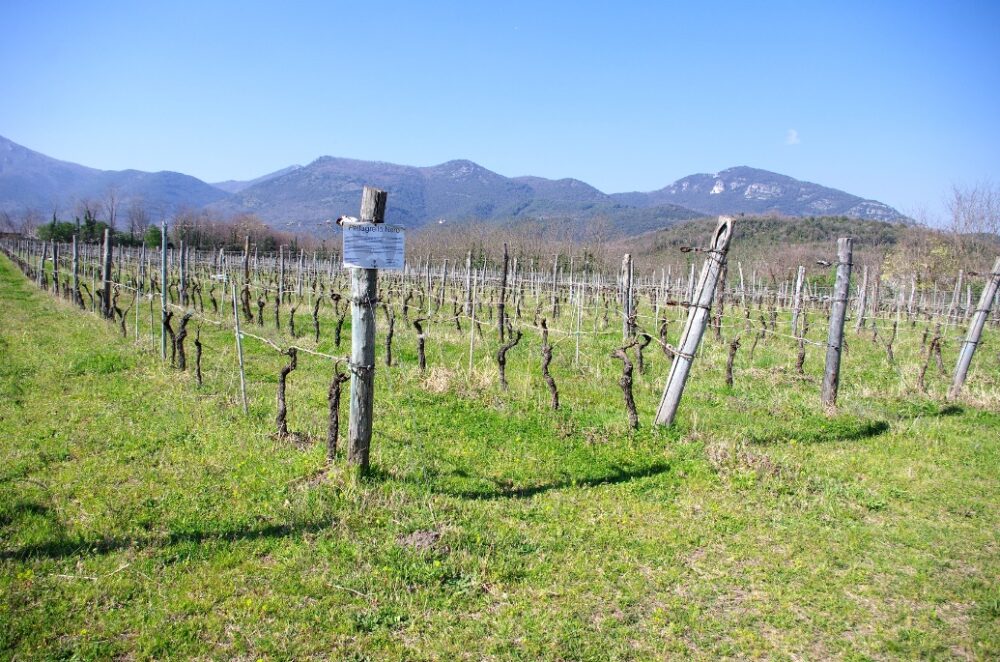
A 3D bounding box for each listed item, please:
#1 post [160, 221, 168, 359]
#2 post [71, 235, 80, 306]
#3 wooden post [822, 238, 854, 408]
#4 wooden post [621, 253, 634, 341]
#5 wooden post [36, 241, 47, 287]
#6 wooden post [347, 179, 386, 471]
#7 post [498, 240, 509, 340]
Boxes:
[{"bbox_3d":[-4.676,-0.558,10.422,0.060,1.944,0.060,2,4,0],"label":"post"},{"bbox_3d":[-11.782,-1.662,20.770,0.125,1.960,0.125,1,5,0],"label":"post"},{"bbox_3d":[4.045,-0.098,8.960,0.160,2.000,0.160,7,7,24],"label":"wooden post"},{"bbox_3d":[2.703,-0.670,15.969,0.125,1.955,0.125,1,4,10],"label":"wooden post"},{"bbox_3d":[-18.795,-2.716,30.809,0.125,1.931,0.125,4,3,0],"label":"wooden post"},{"bbox_3d":[-0.941,0.006,5.188,0.165,1.945,0.165,4,8,-11],"label":"wooden post"},{"bbox_3d":[0.074,-0.715,14.750,0.085,2.005,0.085,3,4,0],"label":"post"}]

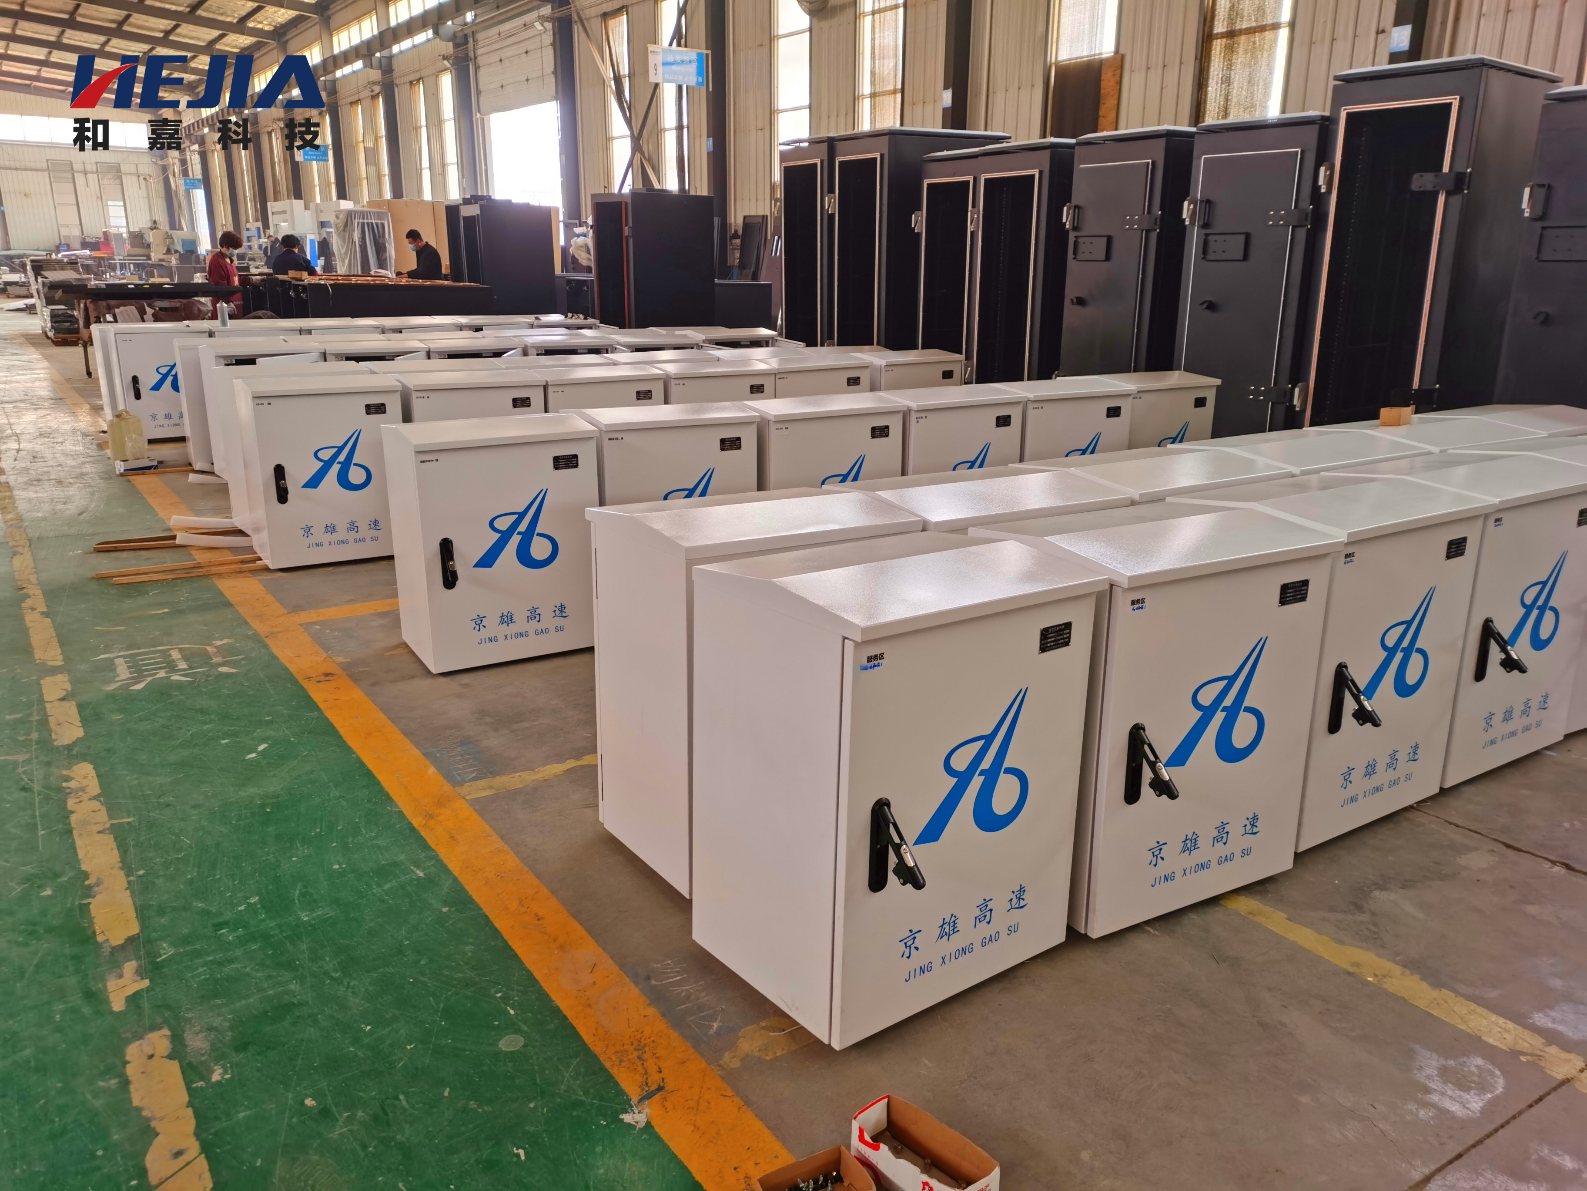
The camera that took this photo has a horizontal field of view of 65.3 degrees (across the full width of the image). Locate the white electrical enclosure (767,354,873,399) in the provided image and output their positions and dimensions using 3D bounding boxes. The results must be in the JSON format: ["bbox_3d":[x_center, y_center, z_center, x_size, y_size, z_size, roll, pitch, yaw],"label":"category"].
[{"bbox_3d":[0.050,-0.910,6.803,0.604,0.784,0.465,-9,18,-31],"label":"white electrical enclosure"}]

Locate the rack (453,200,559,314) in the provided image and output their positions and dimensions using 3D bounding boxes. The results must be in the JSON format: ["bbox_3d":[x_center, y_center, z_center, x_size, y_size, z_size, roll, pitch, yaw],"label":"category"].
[{"bbox_3d":[-3.794,-4.184,16.596,0.980,1.960,0.810,-9,18,-31],"label":"rack"}]

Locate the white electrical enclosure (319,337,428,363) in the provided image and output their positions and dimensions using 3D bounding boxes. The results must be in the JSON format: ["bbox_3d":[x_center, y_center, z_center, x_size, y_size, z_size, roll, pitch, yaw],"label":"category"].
[{"bbox_3d":[-2.711,-1.209,7.965,0.623,0.813,0.507,-9,18,-32],"label":"white electrical enclosure"}]

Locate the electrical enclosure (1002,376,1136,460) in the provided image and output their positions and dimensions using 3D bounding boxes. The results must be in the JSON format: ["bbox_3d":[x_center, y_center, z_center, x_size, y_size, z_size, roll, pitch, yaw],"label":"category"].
[{"bbox_3d":[1.151,-0.586,5.682,0.604,0.784,0.465,-9,18,-30],"label":"electrical enclosure"}]

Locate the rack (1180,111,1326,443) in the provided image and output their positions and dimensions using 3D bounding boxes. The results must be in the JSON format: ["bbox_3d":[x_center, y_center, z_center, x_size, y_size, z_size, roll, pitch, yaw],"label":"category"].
[{"bbox_3d":[2.685,-1.510,6.859,0.800,2.080,0.790,-9,18,-31],"label":"rack"}]

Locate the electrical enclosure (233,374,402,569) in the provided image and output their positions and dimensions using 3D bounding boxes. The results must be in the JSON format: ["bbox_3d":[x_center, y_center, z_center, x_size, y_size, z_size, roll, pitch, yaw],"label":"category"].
[{"bbox_3d":[-2.196,-0.605,5.784,0.623,0.813,0.507,-9,18,-31],"label":"electrical enclosure"}]

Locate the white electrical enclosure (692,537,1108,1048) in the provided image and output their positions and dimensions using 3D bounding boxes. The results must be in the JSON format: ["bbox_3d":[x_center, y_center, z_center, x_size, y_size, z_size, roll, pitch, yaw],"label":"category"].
[{"bbox_3d":[0.198,0.327,2.469,0.621,0.819,0.506,-10,18,-36],"label":"white electrical enclosure"}]

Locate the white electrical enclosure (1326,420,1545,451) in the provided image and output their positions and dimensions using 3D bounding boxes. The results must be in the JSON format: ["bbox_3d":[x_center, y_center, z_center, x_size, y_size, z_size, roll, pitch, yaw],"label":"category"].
[{"bbox_3d":[2.187,-0.191,4.397,0.620,0.820,0.498,-9,18,-30],"label":"white electrical enclosure"}]

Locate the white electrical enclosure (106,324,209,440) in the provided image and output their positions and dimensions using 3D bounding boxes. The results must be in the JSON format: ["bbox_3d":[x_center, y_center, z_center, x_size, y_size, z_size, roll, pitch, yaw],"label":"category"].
[{"bbox_3d":[-4.549,-1.558,8.946,0.604,0.784,0.465,-10,19,-33],"label":"white electrical enclosure"}]

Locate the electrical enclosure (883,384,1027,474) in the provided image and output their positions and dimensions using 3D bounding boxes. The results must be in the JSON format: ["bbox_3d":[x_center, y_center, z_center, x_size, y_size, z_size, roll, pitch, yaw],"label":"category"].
[{"bbox_3d":[0.633,-0.515,5.508,0.620,0.820,0.498,-9,18,-32],"label":"electrical enclosure"}]

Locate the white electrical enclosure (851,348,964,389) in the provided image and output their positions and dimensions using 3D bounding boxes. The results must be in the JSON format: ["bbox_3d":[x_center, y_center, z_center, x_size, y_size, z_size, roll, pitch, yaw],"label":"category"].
[{"bbox_3d":[0.620,-1.062,7.468,0.620,0.820,0.498,-10,19,-33],"label":"white electrical enclosure"}]

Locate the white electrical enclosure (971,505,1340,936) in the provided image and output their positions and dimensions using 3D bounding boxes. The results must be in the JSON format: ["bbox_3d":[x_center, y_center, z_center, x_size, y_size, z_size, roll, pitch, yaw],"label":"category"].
[{"bbox_3d":[0.790,0.235,2.825,0.621,0.819,0.506,-8,17,-28],"label":"white electrical enclosure"}]

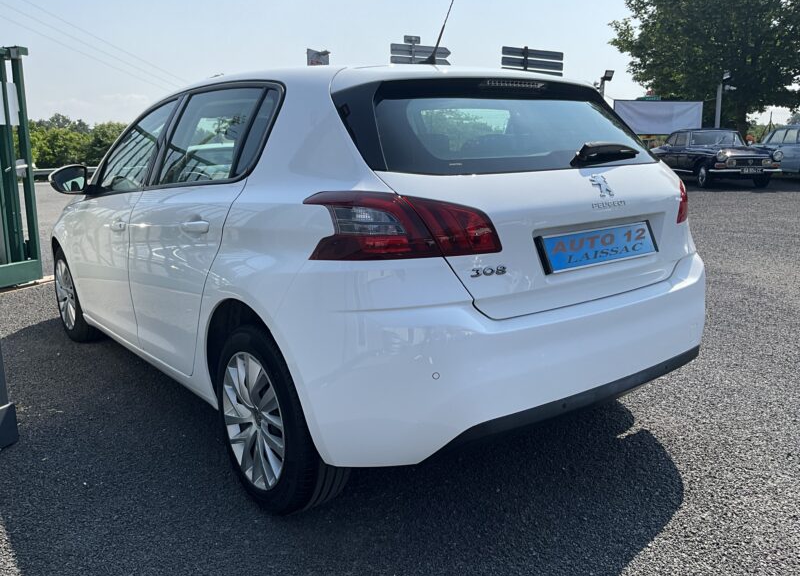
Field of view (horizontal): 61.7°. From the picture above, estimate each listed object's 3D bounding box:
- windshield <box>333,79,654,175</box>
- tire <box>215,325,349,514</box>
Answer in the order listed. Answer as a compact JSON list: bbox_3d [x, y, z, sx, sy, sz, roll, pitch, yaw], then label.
[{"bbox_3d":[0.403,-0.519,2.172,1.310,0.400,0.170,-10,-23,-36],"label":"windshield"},{"bbox_3d":[-0.391,0.402,2.149,0.210,0.632,0.632,-10,15,-36],"label":"tire"}]

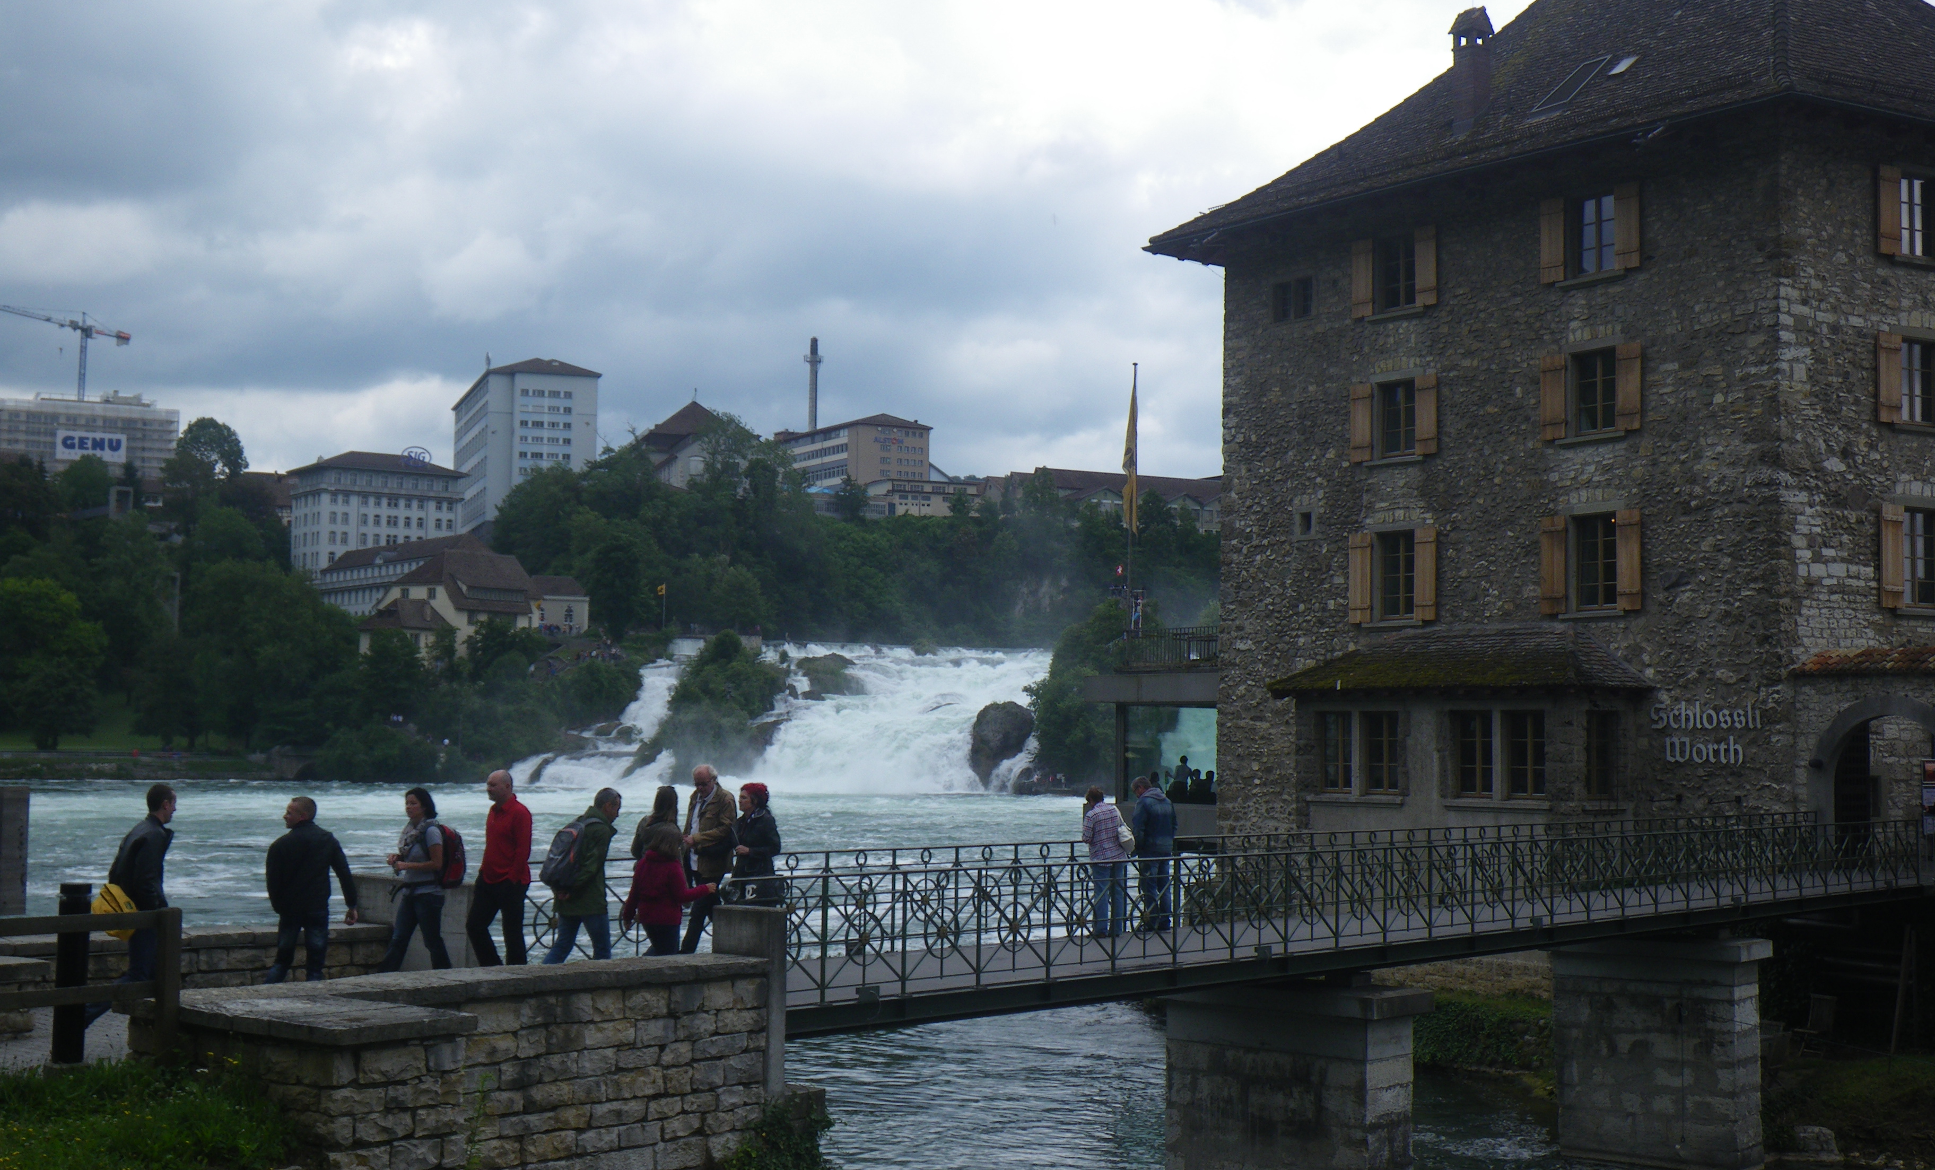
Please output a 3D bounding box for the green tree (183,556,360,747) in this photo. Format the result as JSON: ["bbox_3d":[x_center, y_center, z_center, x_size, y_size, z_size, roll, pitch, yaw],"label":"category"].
[{"bbox_3d":[-84.784,8.442,285.000,21.100,22.940,20.050,2,-4,-17],"label":"green tree"}]

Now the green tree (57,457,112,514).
[{"bbox_3d":[-150.547,-17.128,400.000,9.500,10.000,9.500,1,-4,0],"label":"green tree"}]

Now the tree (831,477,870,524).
[{"bbox_3d":[-25.287,-18.226,510.000,8.210,9.850,7.800,1,-4,-3],"label":"tree"}]

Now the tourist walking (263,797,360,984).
[{"bbox_3d":[-4.770,2.391,16.937,0.620,1.710,0.430,3,-5,-30],"label":"tourist walking"}]

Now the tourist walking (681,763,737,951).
[{"bbox_3d":[-2.297,2.491,20.800,0.520,1.800,0.500,-2,-4,30],"label":"tourist walking"}]

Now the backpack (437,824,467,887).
[{"bbox_3d":[-3.766,1.982,17.150,0.220,0.470,0.300,3,-5,-28],"label":"backpack"}]

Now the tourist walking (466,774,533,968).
[{"bbox_3d":[-3.866,2.411,19.400,0.500,1.760,0.500,3,-4,-32],"label":"tourist walking"}]

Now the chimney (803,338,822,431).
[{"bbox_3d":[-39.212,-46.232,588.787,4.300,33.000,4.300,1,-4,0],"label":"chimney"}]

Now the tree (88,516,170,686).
[{"bbox_3d":[-110.786,2.395,310.000,10.980,22.960,12.000,2,-4,-20],"label":"tree"}]

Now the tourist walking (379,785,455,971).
[{"bbox_3d":[-4.016,2.329,17.038,0.560,1.700,0.480,3,-5,-28],"label":"tourist walking"}]

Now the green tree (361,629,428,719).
[{"bbox_3d":[-74.433,11.784,305.000,8.840,11.980,8.400,1,-4,-14],"label":"green tree"}]

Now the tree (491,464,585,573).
[{"bbox_3d":[-71.320,-10.798,390.000,15.820,18.830,15.030,1,-4,-10],"label":"tree"}]

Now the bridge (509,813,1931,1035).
[{"bbox_3d":[5.815,3.796,29.361,2.800,1.300,26.650,-3,-5,41],"label":"bridge"}]

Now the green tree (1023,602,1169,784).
[{"bbox_3d":[15.948,13.074,288.000,17.990,22.620,15.000,0,-4,3],"label":"green tree"}]

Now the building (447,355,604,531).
[{"bbox_3d":[-96.127,-25.841,508.814,23.095,38.000,45.000,2,-4,-20],"label":"building"}]

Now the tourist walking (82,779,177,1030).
[{"bbox_3d":[-5.784,2.227,16.200,0.600,1.700,0.500,2,-4,-25],"label":"tourist walking"}]

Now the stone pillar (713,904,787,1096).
[{"bbox_3d":[-1.706,3.214,18.177,0.630,1.409,0.184,-3,-6,41],"label":"stone pillar"}]

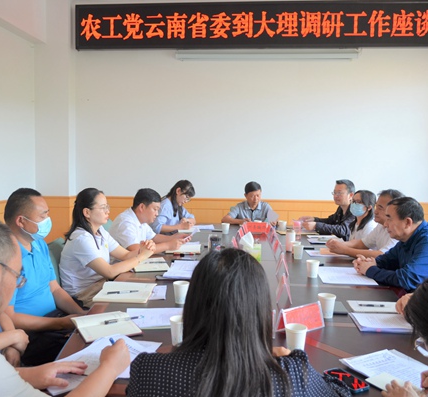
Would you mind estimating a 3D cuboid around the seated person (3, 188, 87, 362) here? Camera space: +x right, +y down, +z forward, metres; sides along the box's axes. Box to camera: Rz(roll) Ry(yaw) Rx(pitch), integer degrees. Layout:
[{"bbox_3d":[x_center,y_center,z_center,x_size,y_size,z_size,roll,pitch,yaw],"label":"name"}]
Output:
[{"bbox_3d":[-0.806,0.584,2.178,0.700,1.270,0.520,1,4,5],"label":"seated person"}]

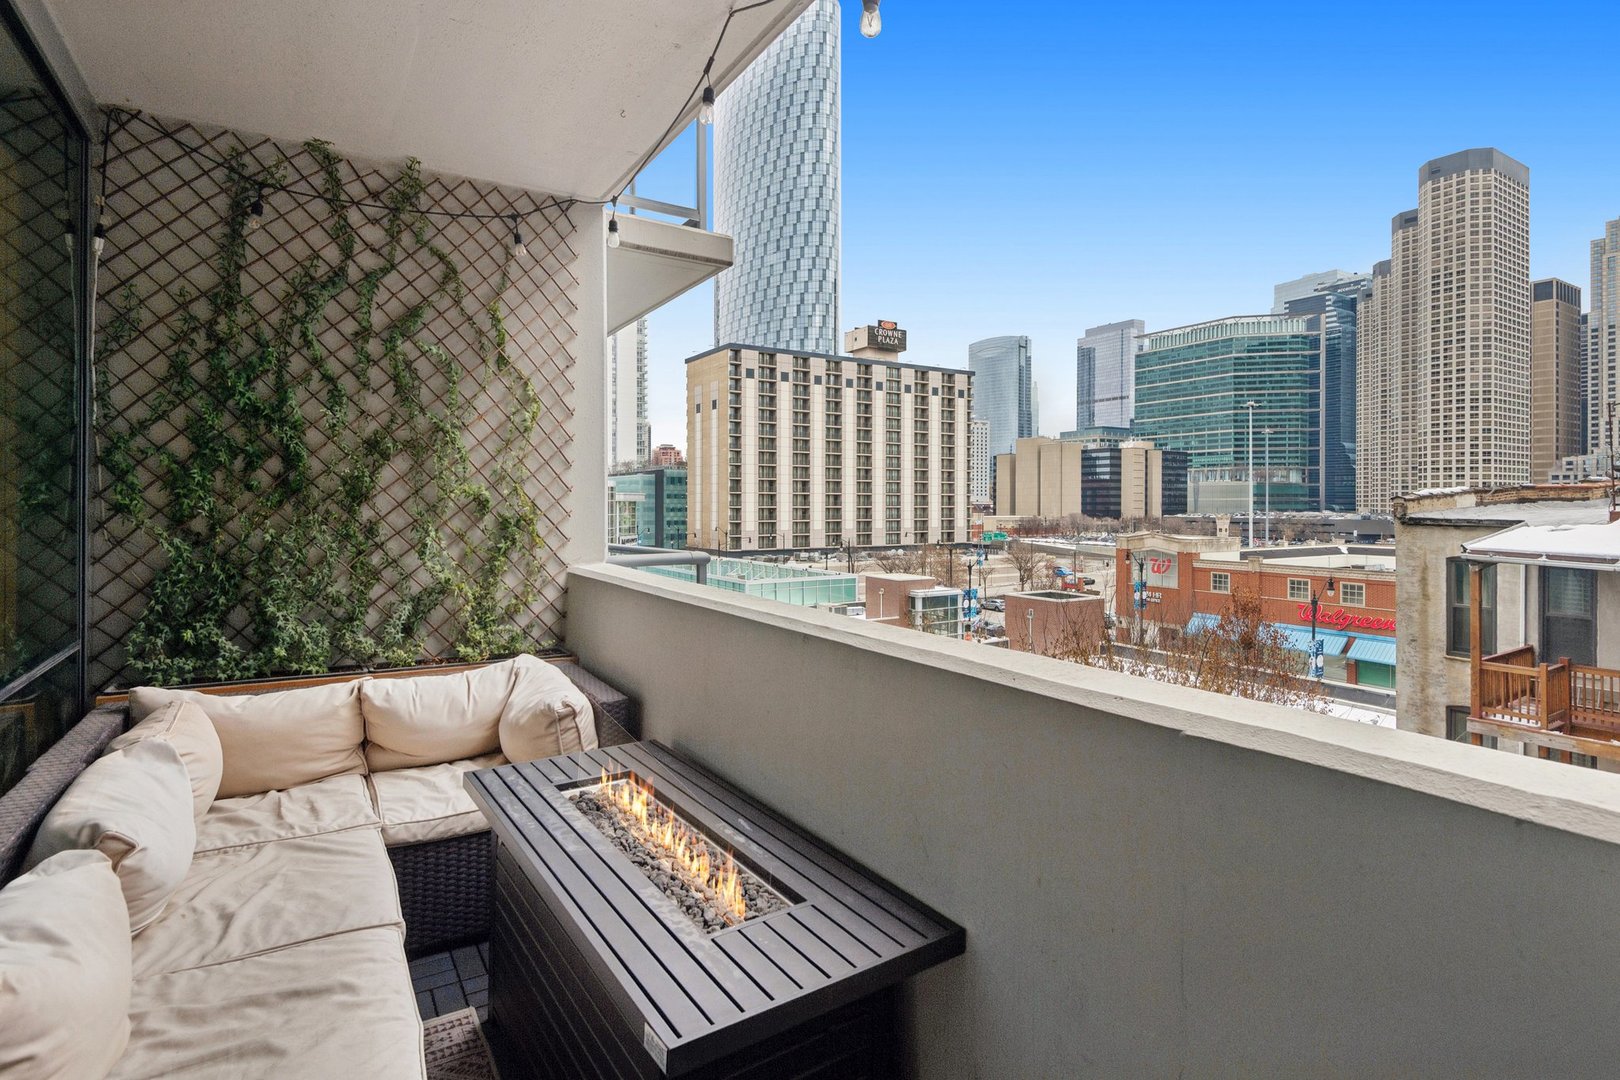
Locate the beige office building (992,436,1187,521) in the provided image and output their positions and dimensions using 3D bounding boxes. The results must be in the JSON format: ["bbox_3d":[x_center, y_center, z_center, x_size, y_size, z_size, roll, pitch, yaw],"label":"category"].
[{"bbox_3d":[160.600,-32.000,418.000,72.000,54.000,80.000,-1,2,-34],"label":"beige office building"}]

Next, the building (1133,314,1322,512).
[{"bbox_3d":[281.000,-76.000,486.000,66.000,136.000,102.000,-1,2,-38],"label":"building"}]

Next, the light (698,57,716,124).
[{"bbox_3d":[-0.321,-1.405,2.250,0.052,0.205,0.052,0,1,0],"label":"light"}]

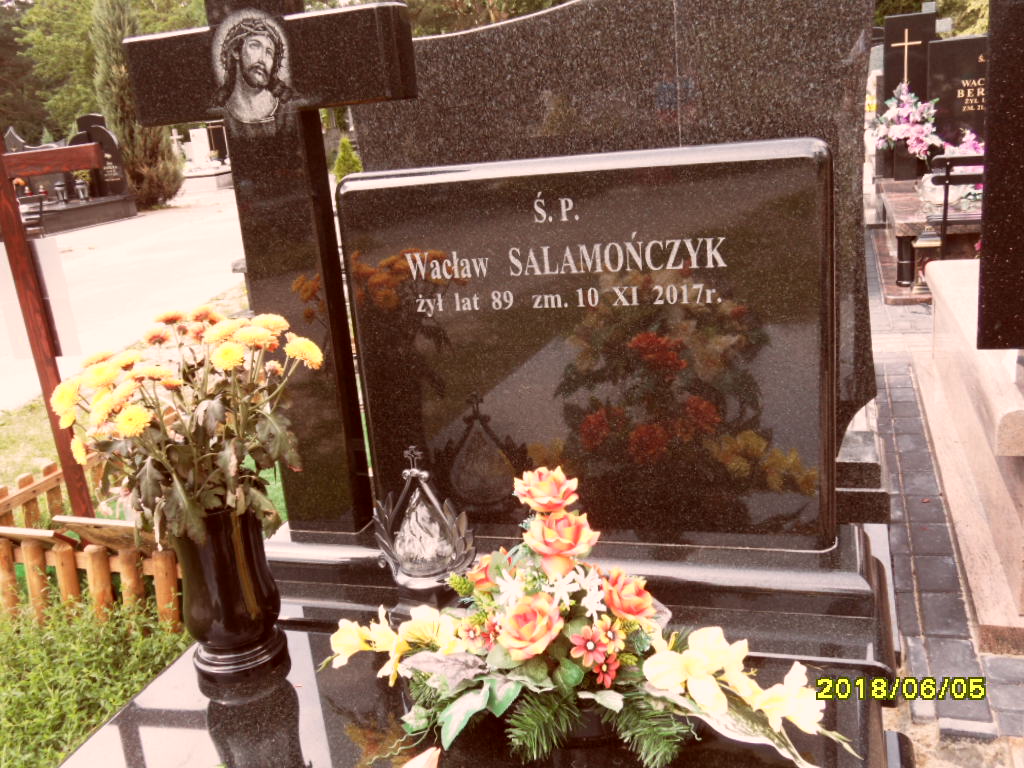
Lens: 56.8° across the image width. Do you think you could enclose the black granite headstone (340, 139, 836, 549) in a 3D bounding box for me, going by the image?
[{"bbox_3d":[0.113,-0.042,1.461,0.730,0.577,0.075,0,13,16],"label":"black granite headstone"}]

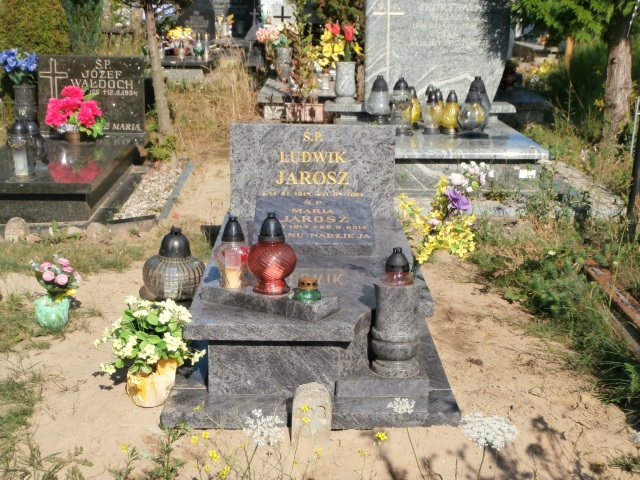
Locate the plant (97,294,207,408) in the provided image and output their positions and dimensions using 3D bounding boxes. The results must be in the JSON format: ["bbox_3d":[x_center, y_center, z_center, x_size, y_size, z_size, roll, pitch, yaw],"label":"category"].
[{"bbox_3d":[-0.605,0.388,3.761,0.390,0.385,0.350,0,12,0],"label":"plant"}]

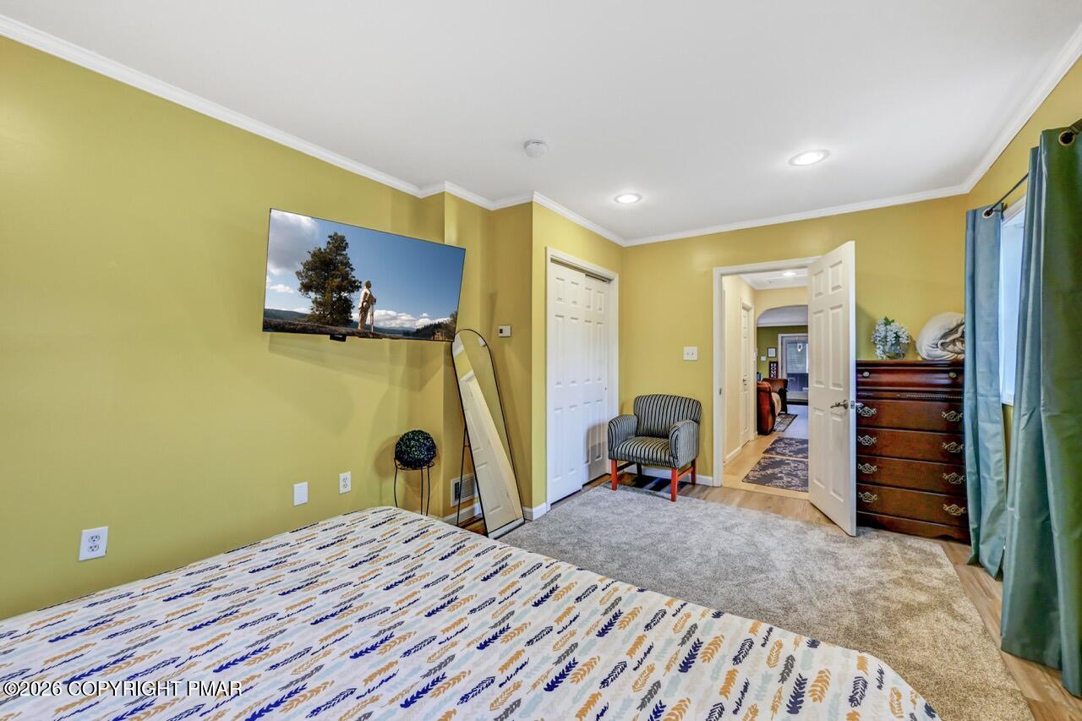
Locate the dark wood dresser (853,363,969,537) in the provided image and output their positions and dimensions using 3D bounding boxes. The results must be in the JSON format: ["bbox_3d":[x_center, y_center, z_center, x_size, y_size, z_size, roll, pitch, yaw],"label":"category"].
[{"bbox_3d":[2.656,0.608,3.079,0.670,1.196,0.422,0,0,35],"label":"dark wood dresser"}]

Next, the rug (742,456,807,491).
[{"bbox_3d":[2.641,1.194,4.528,0.630,0.010,1.390,0,0,35],"label":"rug"}]

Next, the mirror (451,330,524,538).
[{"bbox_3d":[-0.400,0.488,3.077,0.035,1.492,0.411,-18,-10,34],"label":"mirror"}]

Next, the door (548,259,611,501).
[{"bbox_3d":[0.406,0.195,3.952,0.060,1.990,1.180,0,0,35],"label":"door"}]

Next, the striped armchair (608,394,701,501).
[{"bbox_3d":[1.076,0.773,4.003,0.680,0.855,0.690,0,0,35],"label":"striped armchair"}]

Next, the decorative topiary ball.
[{"bbox_3d":[-0.865,0.612,2.900,0.280,0.275,0.280,0,0,0],"label":"decorative topiary ball"}]

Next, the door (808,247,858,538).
[{"bbox_3d":[2.228,0.188,3.236,0.038,2.010,0.765,0,0,15],"label":"door"}]

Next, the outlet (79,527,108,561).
[{"bbox_3d":[-1.881,0.773,1.771,0.008,0.122,0.076,0,0,35],"label":"outlet"}]

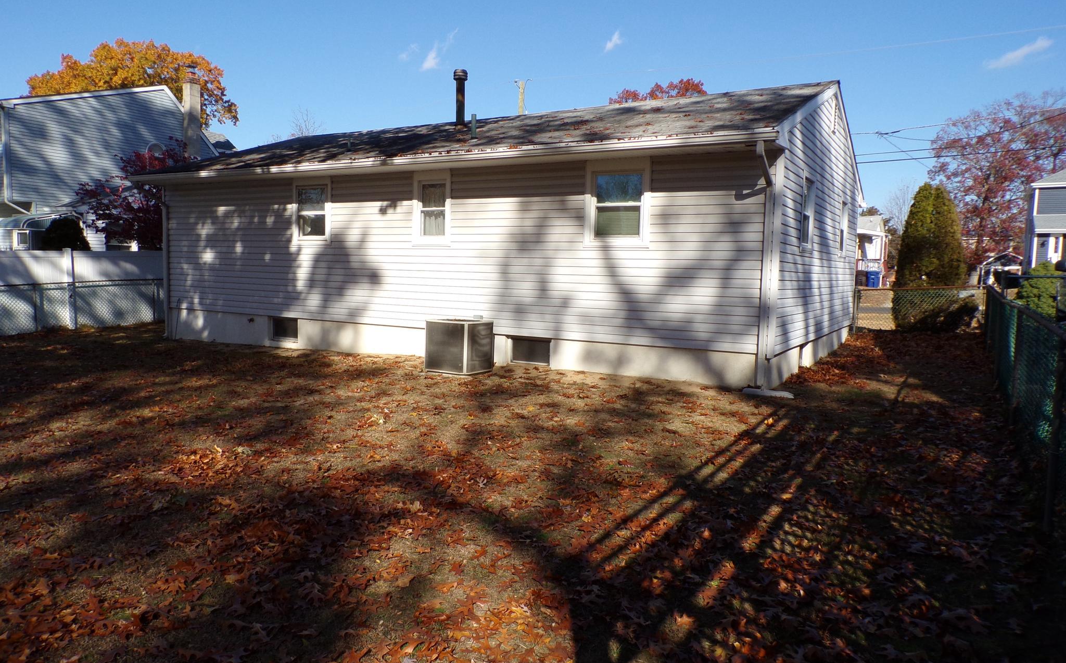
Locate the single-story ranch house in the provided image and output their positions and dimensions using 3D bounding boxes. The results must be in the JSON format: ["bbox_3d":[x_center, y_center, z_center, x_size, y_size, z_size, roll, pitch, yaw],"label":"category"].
[{"bbox_3d":[-0.484,-2.064,15.059,12.409,4.608,8.227,4,5,30],"label":"single-story ranch house"}]

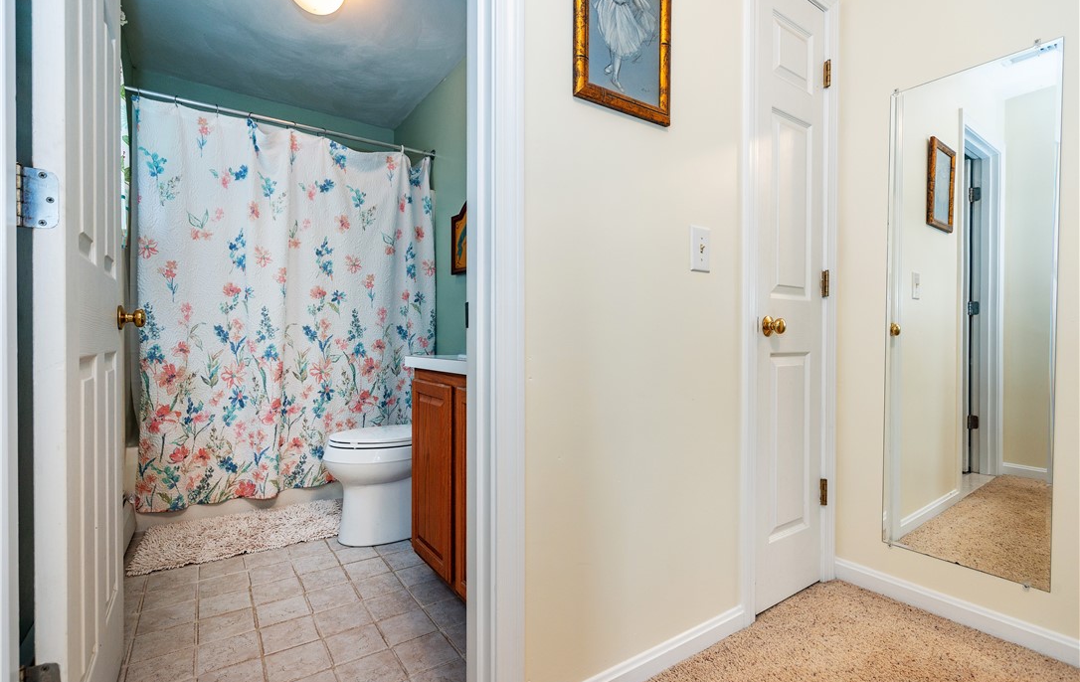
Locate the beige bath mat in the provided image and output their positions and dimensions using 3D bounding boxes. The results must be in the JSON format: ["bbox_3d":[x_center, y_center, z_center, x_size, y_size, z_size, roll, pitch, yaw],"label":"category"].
[{"bbox_3d":[-1.291,0.855,2.200,0.860,0.030,0.500,0,0,-32],"label":"beige bath mat"}]

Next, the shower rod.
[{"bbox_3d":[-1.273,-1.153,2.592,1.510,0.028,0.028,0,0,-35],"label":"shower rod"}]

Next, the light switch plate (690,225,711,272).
[{"bbox_3d":[0.453,-0.260,1.347,0.079,0.124,0.010,0,0,-33],"label":"light switch plate"}]

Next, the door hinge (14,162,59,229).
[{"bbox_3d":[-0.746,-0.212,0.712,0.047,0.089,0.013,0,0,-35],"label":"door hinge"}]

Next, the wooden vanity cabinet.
[{"bbox_3d":[-0.033,0.491,1.609,0.560,0.765,0.740,0,0,-35],"label":"wooden vanity cabinet"}]

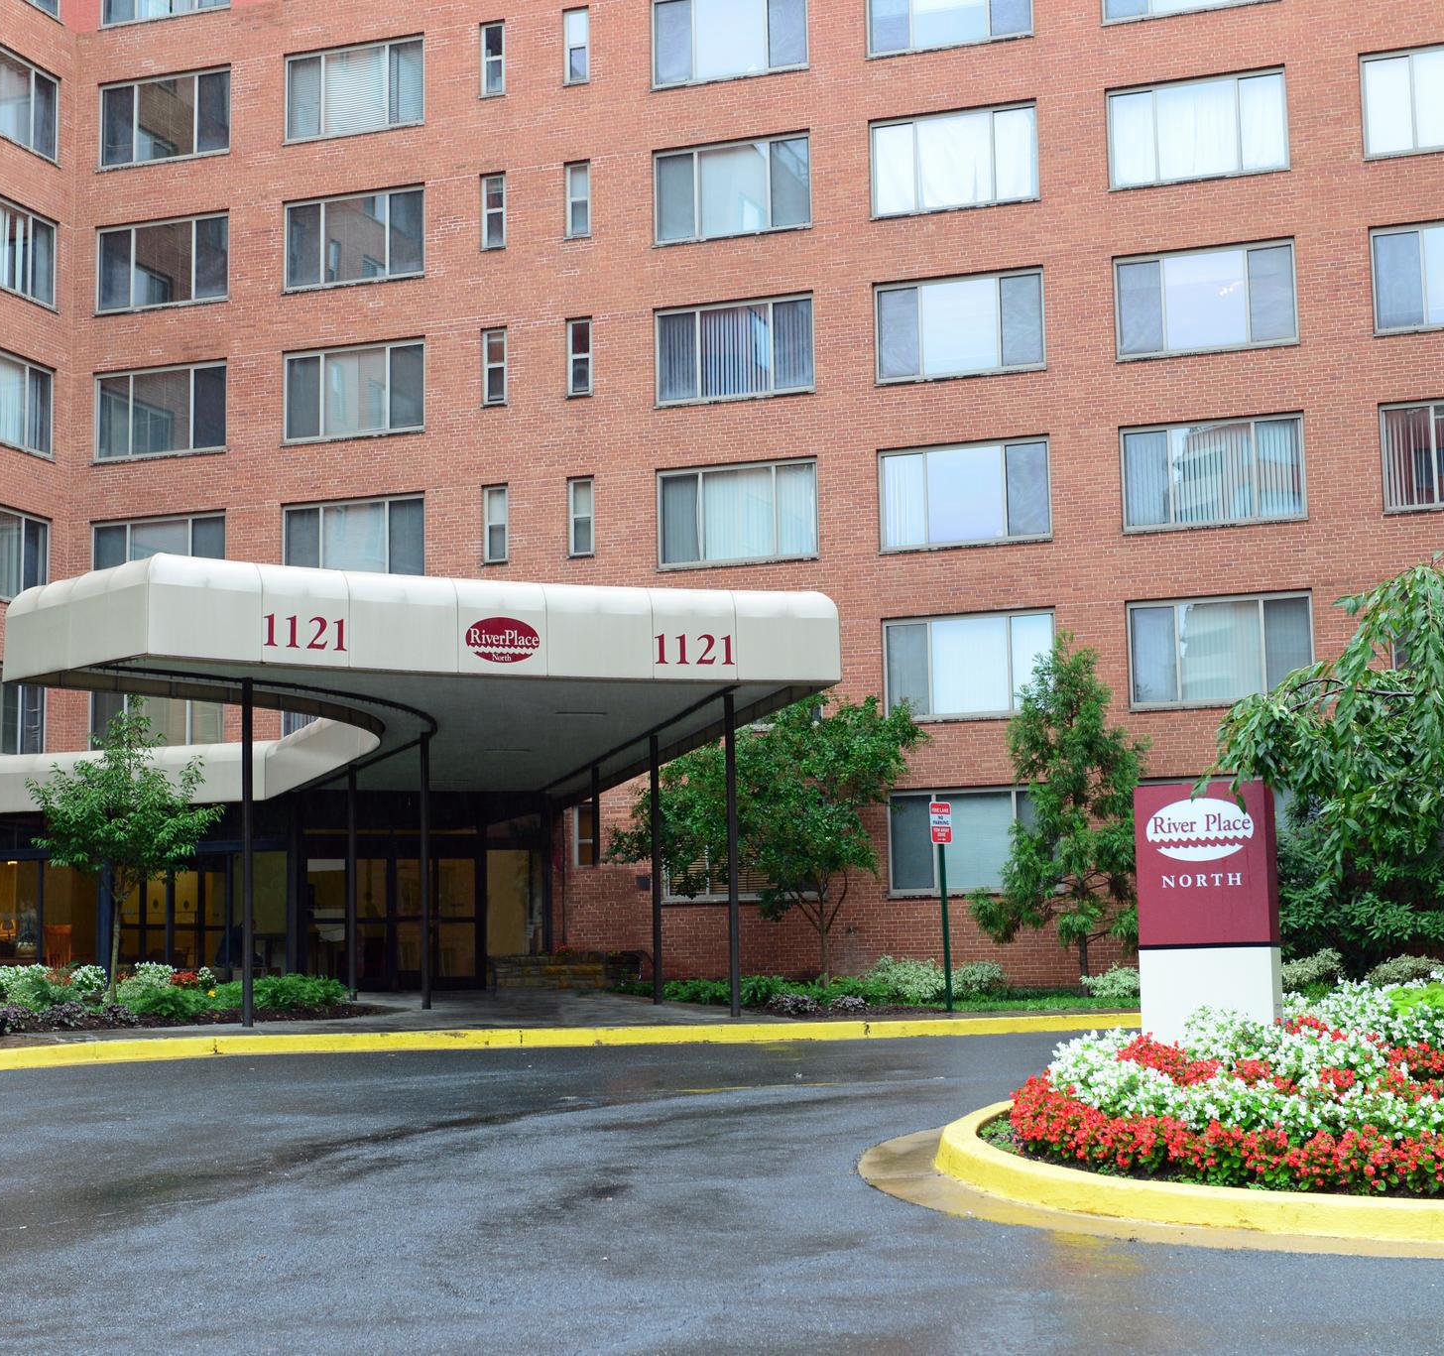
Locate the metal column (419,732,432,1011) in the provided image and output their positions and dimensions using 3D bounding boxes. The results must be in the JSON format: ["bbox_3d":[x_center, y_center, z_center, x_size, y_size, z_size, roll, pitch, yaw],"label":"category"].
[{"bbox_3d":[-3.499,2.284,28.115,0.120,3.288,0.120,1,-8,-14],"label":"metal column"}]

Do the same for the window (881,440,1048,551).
[{"bbox_3d":[3.784,-2.854,36.868,2.646,1.571,0.130,-4,-8,19],"label":"window"}]

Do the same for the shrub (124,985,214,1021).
[{"bbox_3d":[-5.749,3.377,24.723,0.940,0.345,0.800,-1,-8,0],"label":"shrub"}]

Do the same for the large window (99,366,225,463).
[{"bbox_3d":[-9.972,-4.712,42.192,2.720,1.640,0.150,-4,-8,19],"label":"large window"}]

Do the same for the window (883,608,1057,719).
[{"bbox_3d":[3.819,-0.191,36.679,2.660,1.570,0.140,-4,-8,18],"label":"window"}]

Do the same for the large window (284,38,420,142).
[{"bbox_3d":[-6.387,-10.223,41.263,2.652,1.517,0.120,-4,-8,18],"label":"large window"}]

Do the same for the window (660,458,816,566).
[{"bbox_3d":[0.241,-2.651,38.209,2.660,1.570,0.140,-4,-8,18],"label":"window"}]

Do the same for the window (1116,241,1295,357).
[{"bbox_3d":[7.347,-5.742,36.011,2.648,1.571,0.130,-4,-8,19],"label":"window"}]

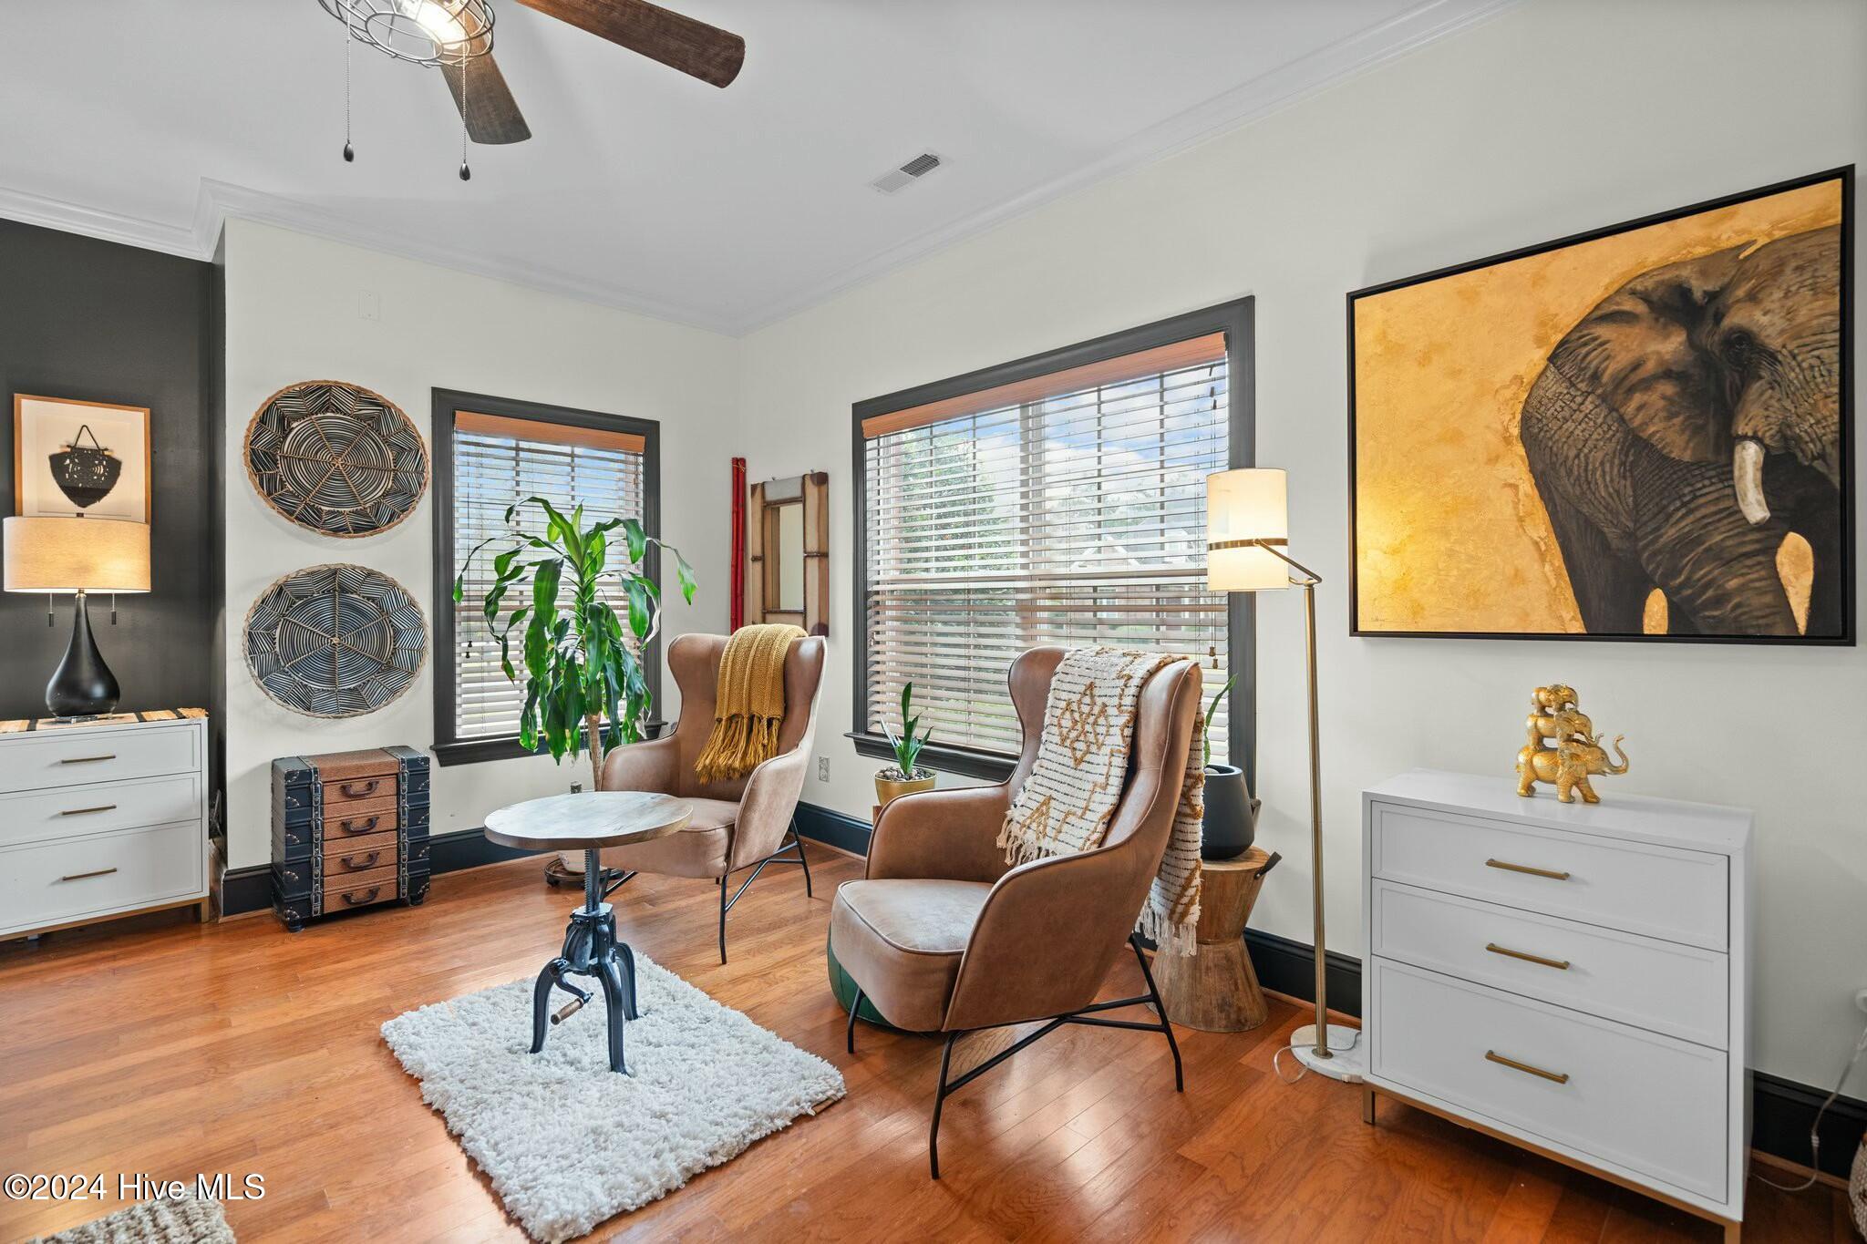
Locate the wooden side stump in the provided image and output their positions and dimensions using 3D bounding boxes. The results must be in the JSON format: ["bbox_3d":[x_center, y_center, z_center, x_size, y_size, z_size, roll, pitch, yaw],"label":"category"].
[{"bbox_3d":[0.855,0.957,2.573,0.350,0.455,0.350,0,1,0],"label":"wooden side stump"}]

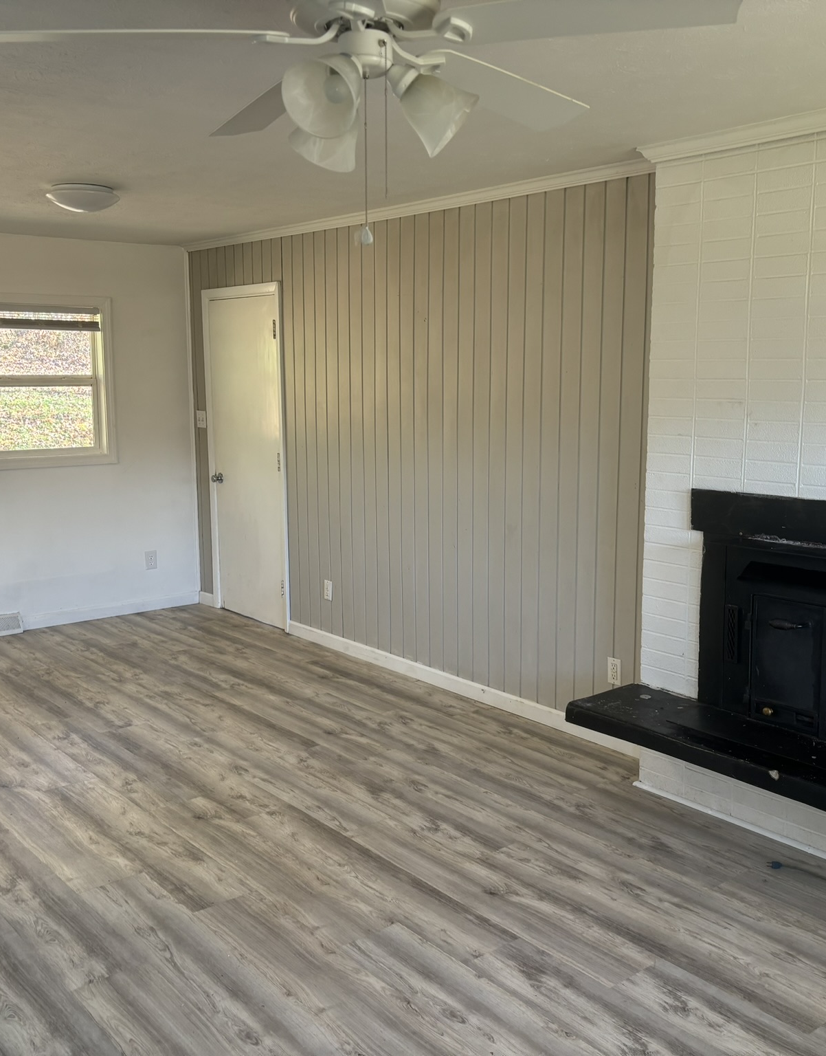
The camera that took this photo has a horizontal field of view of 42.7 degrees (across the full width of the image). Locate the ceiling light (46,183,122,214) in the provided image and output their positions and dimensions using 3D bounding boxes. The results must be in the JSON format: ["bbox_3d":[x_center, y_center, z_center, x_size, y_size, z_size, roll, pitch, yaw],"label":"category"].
[{"bbox_3d":[-1.467,-1.457,4.709,0.317,0.097,0.317,-7,11,-39],"label":"ceiling light"}]

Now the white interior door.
[{"bbox_3d":[-1.073,-0.435,6.740,0.060,2.090,0.890,-7,11,-39],"label":"white interior door"}]

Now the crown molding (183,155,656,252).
[{"bbox_3d":[-0.273,-1.607,5.500,0.065,0.060,4.020,-7,11,-39],"label":"crown molding"}]

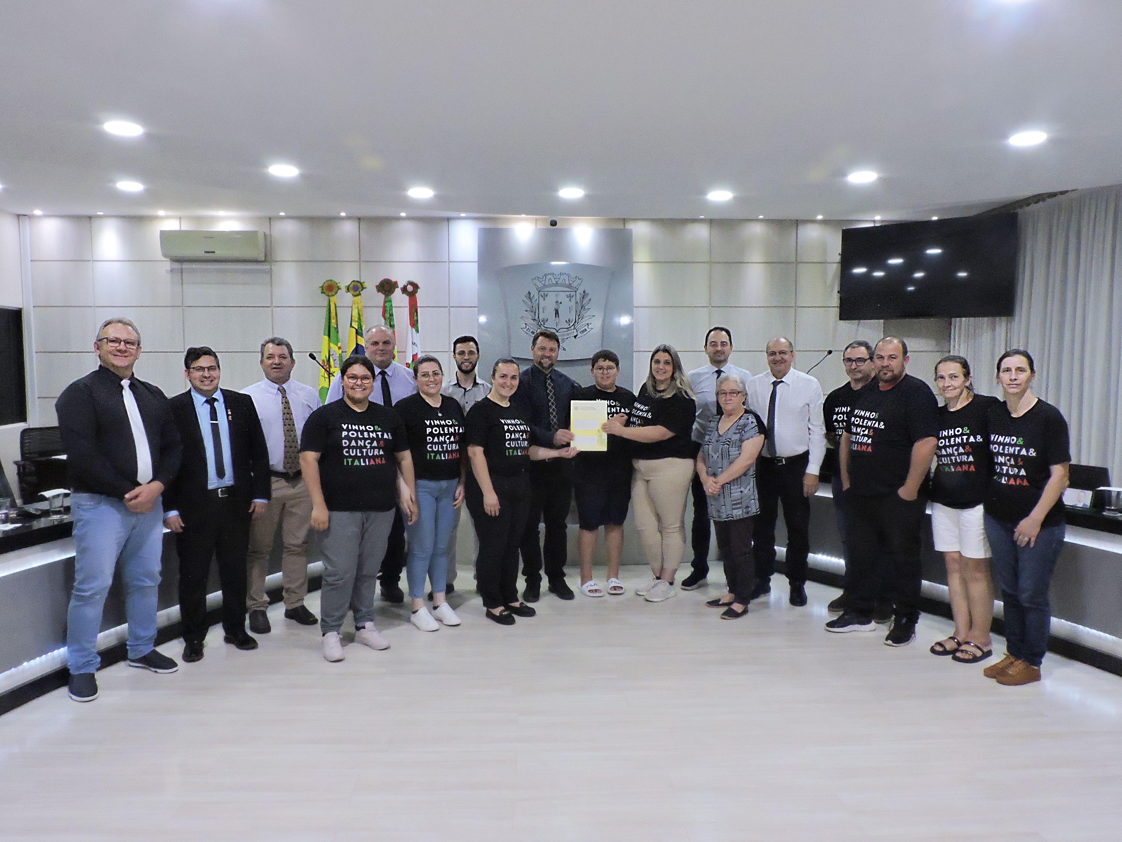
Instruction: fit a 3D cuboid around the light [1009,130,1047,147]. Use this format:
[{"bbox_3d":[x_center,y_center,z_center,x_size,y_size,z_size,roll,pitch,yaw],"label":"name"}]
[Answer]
[{"bbox_3d":[3.031,-1.843,5.051,0.205,0.040,0.205,0,4,0],"label":"light"}]

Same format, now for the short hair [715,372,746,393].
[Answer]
[{"bbox_3d":[1.047,-0.208,4.769,0.190,0.175,0.205,2,5,20],"label":"short hair"}]

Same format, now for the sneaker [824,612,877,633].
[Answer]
[{"bbox_3d":[1.685,1.144,4.515,0.295,0.115,0.110,-1,4,-6],"label":"sneaker"}]

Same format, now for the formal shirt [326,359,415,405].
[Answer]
[{"bbox_3d":[-1.236,-0.075,5.179,0.580,0.660,0.340,-2,5,-24],"label":"formal shirt"}]

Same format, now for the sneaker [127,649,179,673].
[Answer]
[{"bbox_3d":[-2.133,1.229,4.071,0.300,0.105,0.110,2,5,24],"label":"sneaker"}]

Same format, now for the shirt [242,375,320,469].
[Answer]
[{"bbox_3d":[-1.718,0.029,4.758,0.510,0.590,0.290,-3,5,-32],"label":"shirt"}]

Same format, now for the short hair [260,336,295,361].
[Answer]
[{"bbox_3d":[-1.738,-0.431,4.753,0.185,0.170,0.210,-2,5,-24],"label":"short hair"}]

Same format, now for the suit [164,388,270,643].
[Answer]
[{"bbox_3d":[-1.872,0.510,4.272,0.540,1.370,0.320,-3,5,-30],"label":"suit"}]

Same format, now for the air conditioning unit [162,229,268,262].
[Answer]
[{"bbox_3d":[-3.297,-1.660,7.439,0.940,0.280,0.210,0,4,-2],"label":"air conditioning unit"}]

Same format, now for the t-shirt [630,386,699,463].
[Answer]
[{"bbox_3d":[0.696,0.010,5.256,0.300,0.510,0.430,-4,6,-45],"label":"t-shirt"}]

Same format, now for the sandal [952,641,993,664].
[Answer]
[{"bbox_3d":[2.177,1.214,4.114,0.250,0.085,0.095,-2,5,-24],"label":"sandal"}]

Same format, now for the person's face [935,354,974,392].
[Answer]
[{"bbox_3d":[2.074,-0.249,4.103,0.175,0.200,0.210,4,6,45],"label":"person's face"}]

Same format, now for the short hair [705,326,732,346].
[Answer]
[{"bbox_3d":[1.088,-0.573,5.372,0.178,0.160,0.200,0,4,7],"label":"short hair"}]

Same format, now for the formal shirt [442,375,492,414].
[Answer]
[{"bbox_3d":[-0.647,0.004,5.315,0.500,0.660,0.270,-1,4,-8],"label":"formal shirt"}]

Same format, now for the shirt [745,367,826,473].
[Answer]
[{"bbox_3d":[1.470,-0.009,5.113,0.520,0.690,0.300,2,5,24],"label":"shirt"}]

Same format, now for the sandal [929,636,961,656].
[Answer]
[{"bbox_3d":[2.095,1.190,4.171,0.245,0.072,0.090,-2,5,-20],"label":"sandal"}]

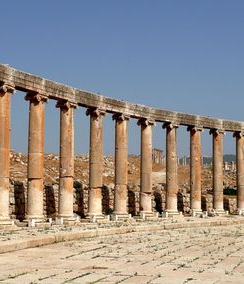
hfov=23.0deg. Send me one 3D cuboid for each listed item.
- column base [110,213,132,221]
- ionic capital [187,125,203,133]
[{"bbox_3d":[-0.037,4.623,37.542,1.000,0.481,1.000,-4,-7,34],"label":"column base"},{"bbox_3d":[5.517,-0.851,45.119,0.820,0.450,0.920,-6,-8,43],"label":"ionic capital"}]

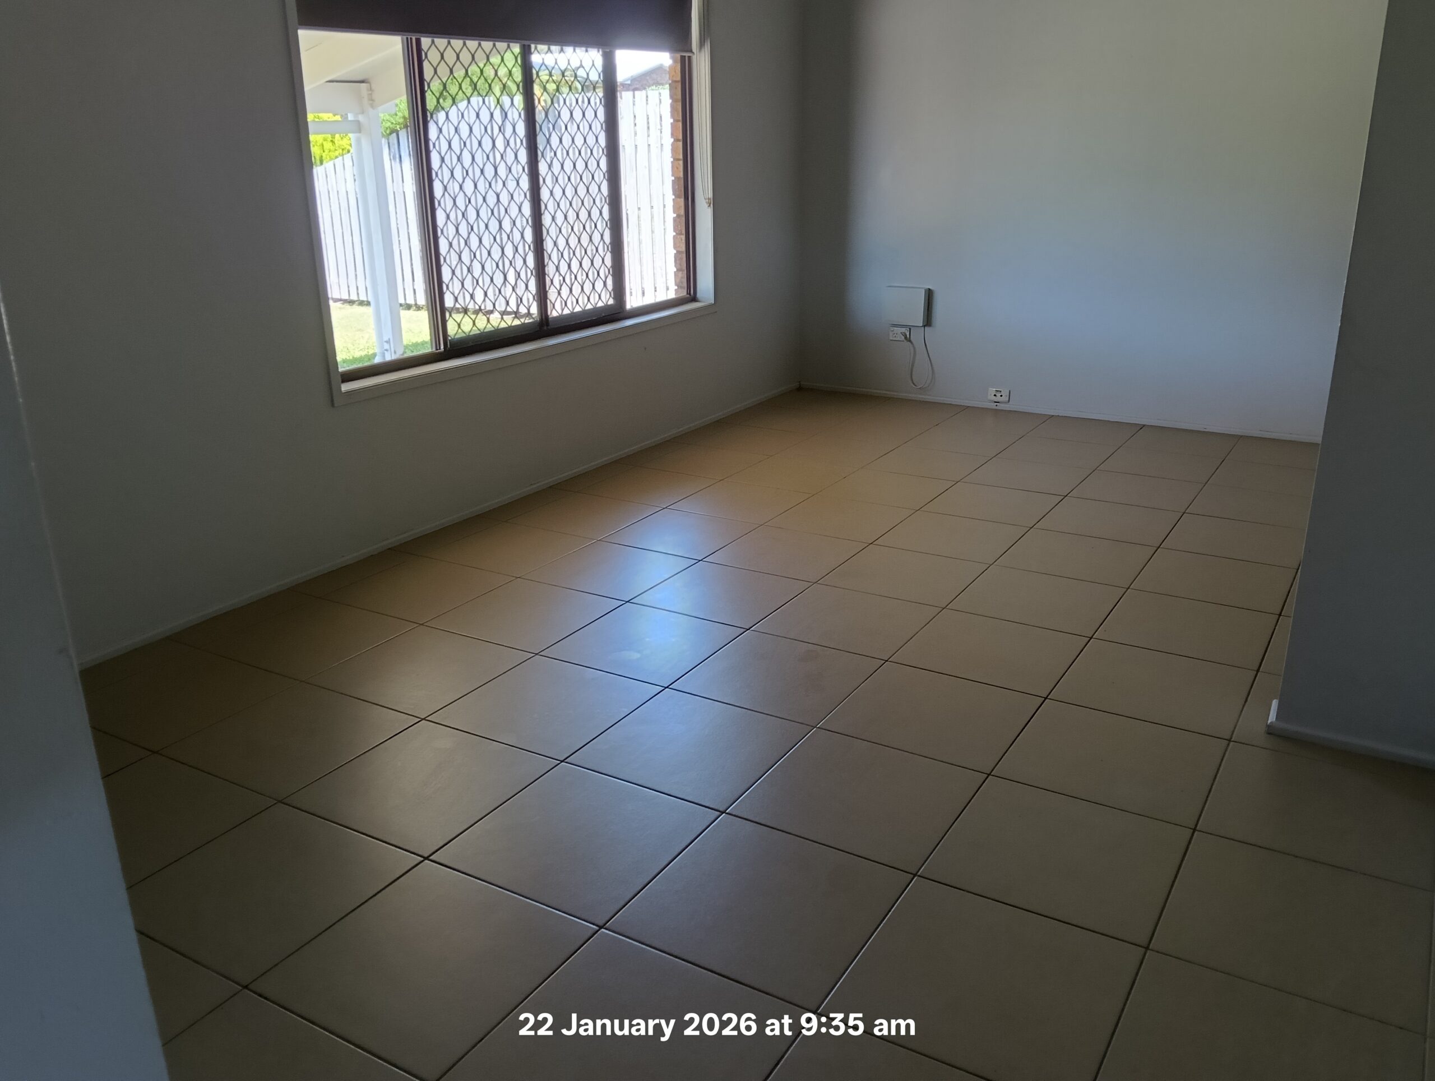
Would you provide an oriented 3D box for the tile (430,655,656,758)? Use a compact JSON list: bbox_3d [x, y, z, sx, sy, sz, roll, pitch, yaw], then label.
[{"bbox_3d":[-0.453,0.440,2.993,0.450,0.010,0.450,10,22,30],"label":"tile"}]

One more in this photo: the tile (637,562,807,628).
[{"bbox_3d":[0.019,0.179,3.721,0.450,0.010,0.450,10,22,30],"label":"tile"}]

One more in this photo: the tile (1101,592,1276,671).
[{"bbox_3d":[1.472,0.271,3.512,0.459,0.010,0.459,10,22,30],"label":"tile"}]

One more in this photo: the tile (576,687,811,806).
[{"bbox_3d":[-0.063,0.511,2.767,0.450,0.010,0.450,10,22,30],"label":"tile"}]

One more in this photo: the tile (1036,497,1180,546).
[{"bbox_3d":[1.525,-0.073,4.363,0.450,0.010,0.450,10,22,30],"label":"tile"}]

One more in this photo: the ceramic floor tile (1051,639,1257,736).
[{"bbox_3d":[1.177,0.390,3.020,0.446,0.010,0.446,11,22,30],"label":"ceramic floor tile"}]

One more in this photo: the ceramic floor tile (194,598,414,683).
[{"bbox_3d":[-1.253,0.300,3.470,0.453,0.010,0.453,10,22,30],"label":"ceramic floor tile"}]

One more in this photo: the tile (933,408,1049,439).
[{"bbox_3d":[1.482,-0.631,5.980,0.450,0.010,0.450,10,22,30],"label":"tile"}]

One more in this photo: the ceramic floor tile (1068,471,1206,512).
[{"bbox_3d":[1.786,-0.207,4.778,0.453,0.010,0.453,10,22,30],"label":"ceramic floor tile"}]

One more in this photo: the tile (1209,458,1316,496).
[{"bbox_3d":[2.408,-0.267,4.873,0.450,0.010,0.450,10,22,30],"label":"tile"}]

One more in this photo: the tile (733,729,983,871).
[{"bbox_3d":[0.320,0.574,2.533,0.446,0.010,0.446,11,22,30],"label":"tile"}]

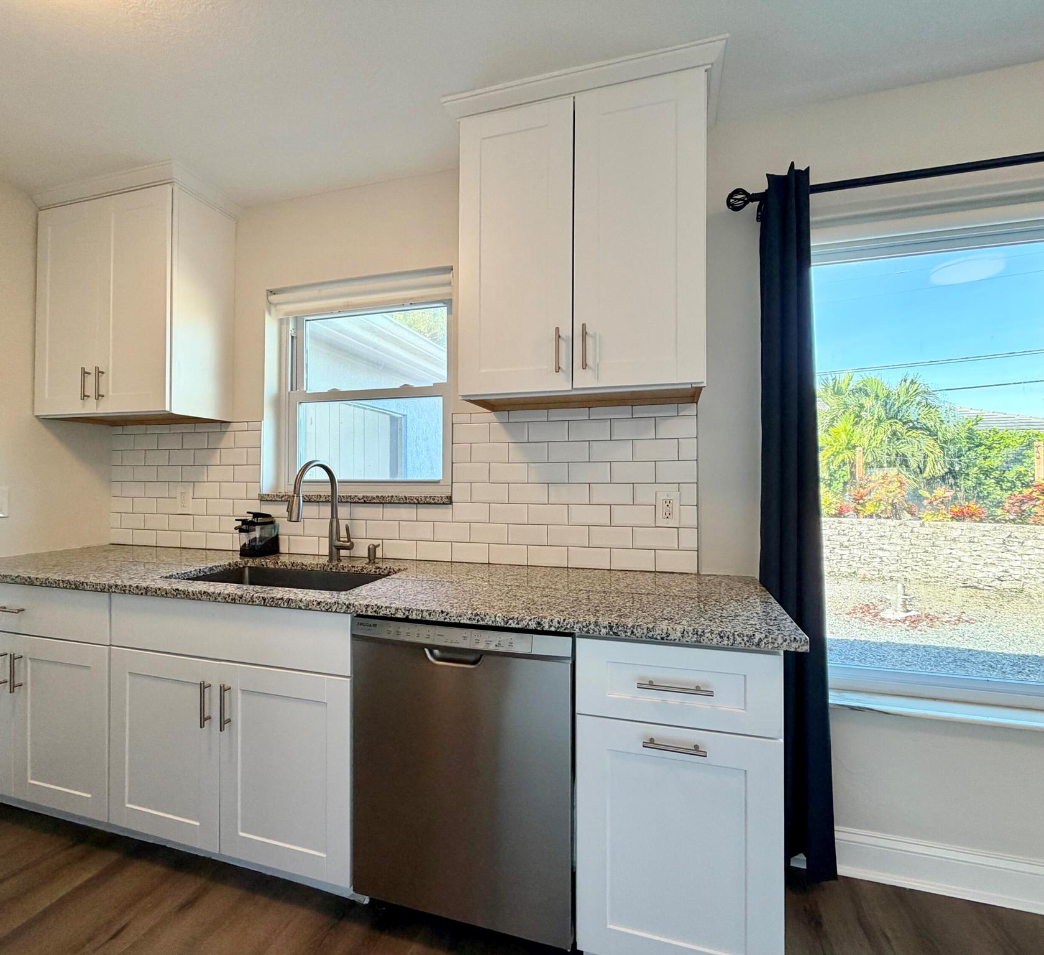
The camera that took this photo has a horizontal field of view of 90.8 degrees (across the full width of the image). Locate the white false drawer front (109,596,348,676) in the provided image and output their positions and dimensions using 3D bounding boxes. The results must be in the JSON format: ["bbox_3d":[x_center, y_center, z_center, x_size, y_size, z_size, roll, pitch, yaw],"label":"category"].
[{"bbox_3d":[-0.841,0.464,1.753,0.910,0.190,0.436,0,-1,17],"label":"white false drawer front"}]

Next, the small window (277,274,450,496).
[{"bbox_3d":[-0.684,-0.379,2.255,0.910,0.895,0.100,0,-1,17],"label":"small window"}]

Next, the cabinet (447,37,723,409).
[{"bbox_3d":[0.206,-0.728,1.698,0.831,0.952,0.362,0,-1,17],"label":"cabinet"}]

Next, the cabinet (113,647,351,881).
[{"bbox_3d":[-0.819,0.841,1.831,0.913,0.572,0.606,0,-1,17],"label":"cabinet"}]

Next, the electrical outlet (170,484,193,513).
[{"bbox_3d":[-1.572,0.109,2.398,0.086,0.126,0.012,0,-1,17],"label":"electrical outlet"}]

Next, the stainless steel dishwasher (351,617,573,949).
[{"bbox_3d":[-0.087,0.771,1.603,0.611,0.757,0.605,0,-1,17],"label":"stainless steel dishwasher"}]

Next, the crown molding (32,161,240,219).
[{"bbox_3d":[-1.689,-1.194,2.280,0.790,0.072,0.345,0,-1,17],"label":"crown molding"}]

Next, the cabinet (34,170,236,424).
[{"bbox_3d":[-1.710,-0.726,2.297,0.760,0.945,0.315,0,-1,17],"label":"cabinet"}]

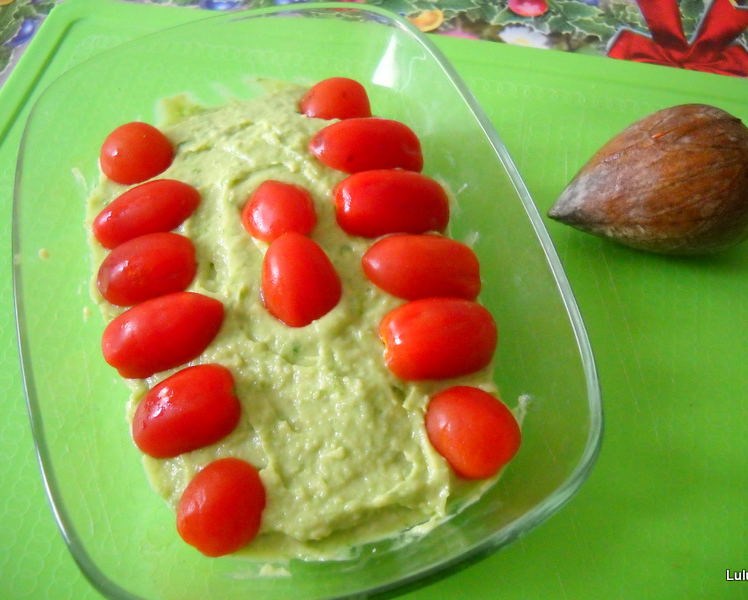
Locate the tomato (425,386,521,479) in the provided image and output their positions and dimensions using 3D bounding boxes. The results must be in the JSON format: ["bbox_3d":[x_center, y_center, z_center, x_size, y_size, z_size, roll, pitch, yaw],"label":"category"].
[{"bbox_3d":[0.026,0.031,0.223,0.024,0.015,0.024,0,56,0],"label":"tomato"}]

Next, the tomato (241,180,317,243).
[{"bbox_3d":[-0.029,-0.028,0.263,0.022,0.013,0.021,0,56,0],"label":"tomato"}]

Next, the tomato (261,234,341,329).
[{"bbox_3d":[-0.021,-0.009,0.248,0.023,0.013,0.030,-7,56,-4],"label":"tomato"}]

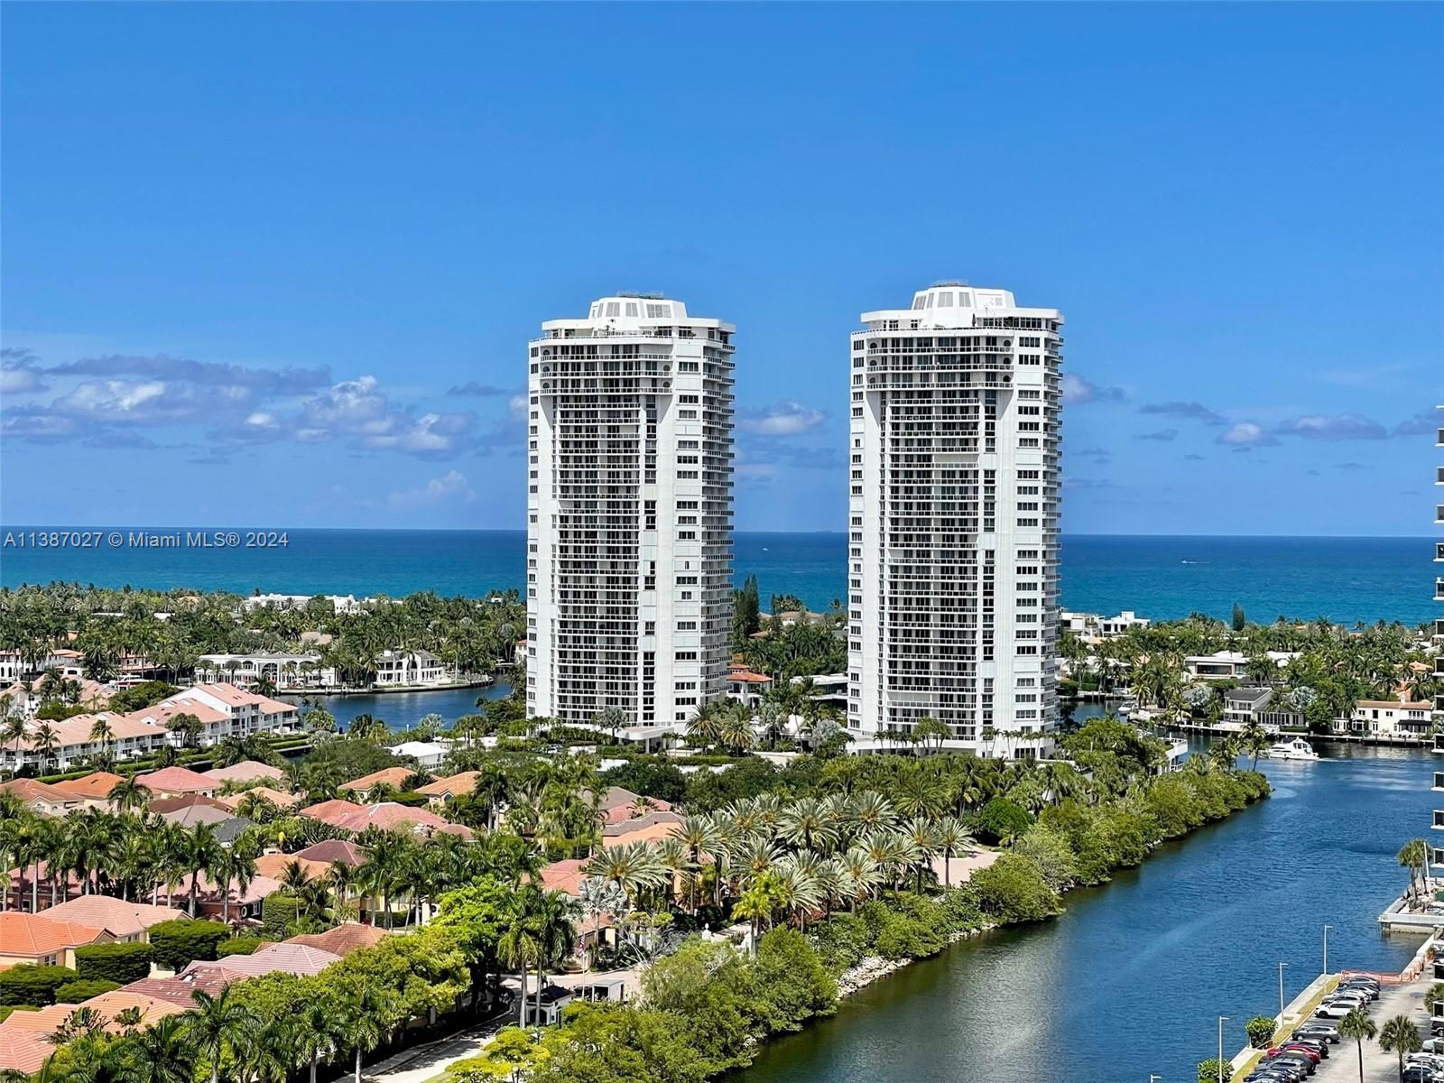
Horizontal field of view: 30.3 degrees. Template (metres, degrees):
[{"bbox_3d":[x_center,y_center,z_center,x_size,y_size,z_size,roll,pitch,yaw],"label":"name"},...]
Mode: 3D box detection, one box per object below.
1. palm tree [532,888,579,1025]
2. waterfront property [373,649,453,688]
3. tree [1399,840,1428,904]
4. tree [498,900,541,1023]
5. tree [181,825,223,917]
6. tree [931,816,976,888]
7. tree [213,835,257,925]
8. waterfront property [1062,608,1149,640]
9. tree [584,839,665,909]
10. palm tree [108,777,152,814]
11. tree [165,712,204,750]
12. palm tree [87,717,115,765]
[{"bbox_3d":[-17.157,42.010,269.786,5.240,13.910,5.240,0,0,0],"label":"palm tree"},{"bbox_3d":[-95.354,37.896,818.024,19.500,10.600,14.000,0,0,-18],"label":"waterfront property"},{"bbox_3d":[92.837,44.486,358.692,4.090,9.090,4.100,0,0,0],"label":"tree"},{"bbox_3d":[-19.679,41.612,261.505,4.600,12.600,4.600,0,0,0],"label":"tree"},{"bbox_3d":[-62.170,40.362,318.332,5.200,13.590,5.200,0,0,0],"label":"tree"},{"bbox_3d":[31.561,42.582,364.739,6.300,9.940,6.300,0,0,0],"label":"tree"},{"bbox_3d":[-57.380,40.871,313.468,5.300,12.720,5.300,0,0,0],"label":"tree"},{"bbox_3d":[155.701,34.472,1095.000,33.000,12.500,23.000,1,0,23],"label":"waterfront property"},{"bbox_3d":[-12.256,43.002,335.300,10.200,11.050,10.200,0,0,0],"label":"tree"},{"bbox_3d":[-95.618,42.568,431.421,6.930,9.480,6.930,0,0,0],"label":"palm tree"},{"bbox_3d":[-119.156,41.949,591.780,8.500,8.130,7.800,0,0,0],"label":"tree"},{"bbox_3d":[-123.753,40.140,532.125,5.500,9.890,5.500,0,0,0],"label":"palm tree"}]

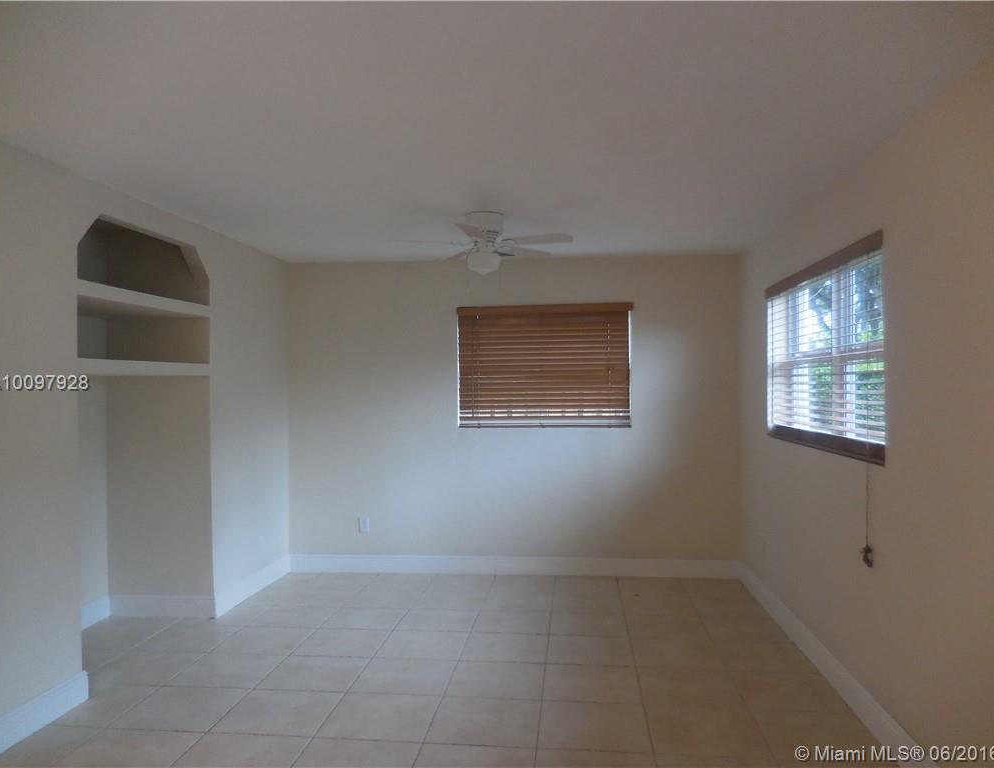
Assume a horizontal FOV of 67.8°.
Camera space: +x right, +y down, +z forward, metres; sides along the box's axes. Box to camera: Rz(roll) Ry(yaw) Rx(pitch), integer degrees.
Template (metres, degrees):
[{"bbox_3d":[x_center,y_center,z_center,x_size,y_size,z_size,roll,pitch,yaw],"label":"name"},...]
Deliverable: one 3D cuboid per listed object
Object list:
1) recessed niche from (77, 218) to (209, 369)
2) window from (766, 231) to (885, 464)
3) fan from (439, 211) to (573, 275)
[{"bbox_3d":[-2.214,-0.431,4.077,0.680,0.790,1.237,0,0,6],"label":"recessed niche"},{"bbox_3d":[1.568,-0.133,3.657,0.080,0.900,1.730,0,0,6],"label":"window"},{"bbox_3d":[-0.070,-0.806,4.290,1.060,0.347,1.060,0,0,6],"label":"fan"}]

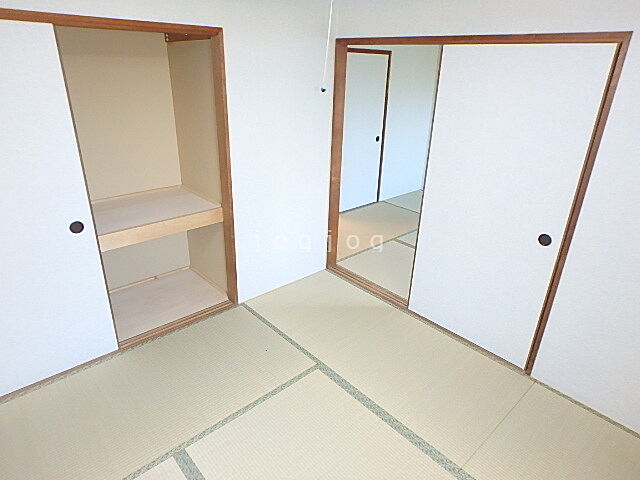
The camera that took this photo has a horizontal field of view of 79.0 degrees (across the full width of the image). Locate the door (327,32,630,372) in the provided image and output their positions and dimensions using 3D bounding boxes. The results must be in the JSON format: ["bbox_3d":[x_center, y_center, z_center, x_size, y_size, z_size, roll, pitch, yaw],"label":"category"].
[{"bbox_3d":[0.701,-0.301,2.537,0.090,1.810,1.710,-20,32,-39],"label":"door"}]

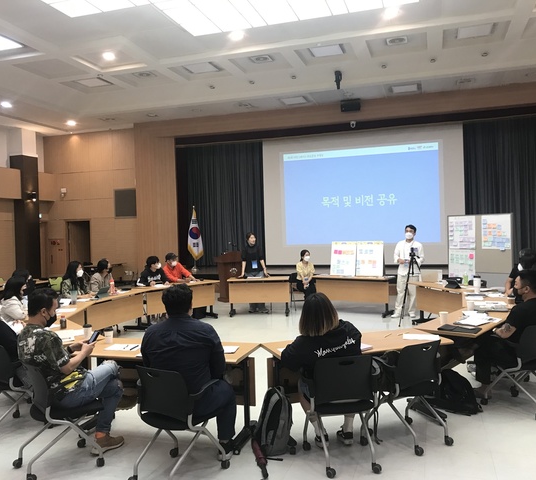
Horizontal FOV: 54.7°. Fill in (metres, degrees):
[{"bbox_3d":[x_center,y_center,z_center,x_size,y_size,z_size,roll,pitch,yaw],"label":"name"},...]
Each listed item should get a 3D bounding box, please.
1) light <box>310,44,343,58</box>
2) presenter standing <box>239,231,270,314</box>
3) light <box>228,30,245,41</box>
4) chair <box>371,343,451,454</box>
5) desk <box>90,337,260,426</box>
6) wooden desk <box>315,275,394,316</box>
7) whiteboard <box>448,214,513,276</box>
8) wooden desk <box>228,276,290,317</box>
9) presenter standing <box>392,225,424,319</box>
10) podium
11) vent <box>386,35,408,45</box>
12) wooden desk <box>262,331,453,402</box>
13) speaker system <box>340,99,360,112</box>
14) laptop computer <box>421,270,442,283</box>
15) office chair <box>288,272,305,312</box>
[{"bbox_3d":[1.242,-3.991,10.843,0.610,0.080,0.610,-1,1,17],"label":"light"},{"bbox_3d":[-0.258,0.682,10.515,0.600,1.650,0.420,-2,1,7],"label":"presenter standing"},{"bbox_3d":[-0.620,-4.043,10.171,0.240,0.090,0.240,-1,1,17],"label":"light"},{"bbox_3d":[1.128,1.191,4.108,0.520,0.790,0.570,-2,1,-29],"label":"chair"},{"bbox_3d":[-0.853,1.274,4.361,1.500,0.720,0.620,-1,1,16],"label":"desk"},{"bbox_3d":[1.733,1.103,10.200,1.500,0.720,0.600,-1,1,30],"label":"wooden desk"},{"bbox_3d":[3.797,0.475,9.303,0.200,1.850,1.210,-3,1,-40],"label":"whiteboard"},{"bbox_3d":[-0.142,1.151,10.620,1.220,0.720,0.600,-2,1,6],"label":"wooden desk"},{"bbox_3d":[2.658,0.582,9.832,0.540,1.730,0.380,-1,1,25],"label":"presenter standing"},{"bbox_3d":[-0.955,0.890,12.716,0.620,1.220,0.480,-2,1,-27],"label":"podium"},{"bbox_3d":[2.366,-3.625,9.443,0.380,0.050,0.380,-1,1,18],"label":"vent"},{"bbox_3d":[0.746,1.227,4.391,1.500,0.720,0.620,-2,1,-18],"label":"wooden desk"},{"bbox_3d":[2.029,-3.296,12.687,0.480,0.270,0.300,-1,11,17],"label":"speaker system"},{"bbox_3d":[2.879,0.623,9.073,0.360,0.220,0.270,-1,1,27],"label":"laptop computer"},{"bbox_3d":[0.755,1.078,10.873,0.500,0.780,0.520,-2,1,-5],"label":"office chair"}]

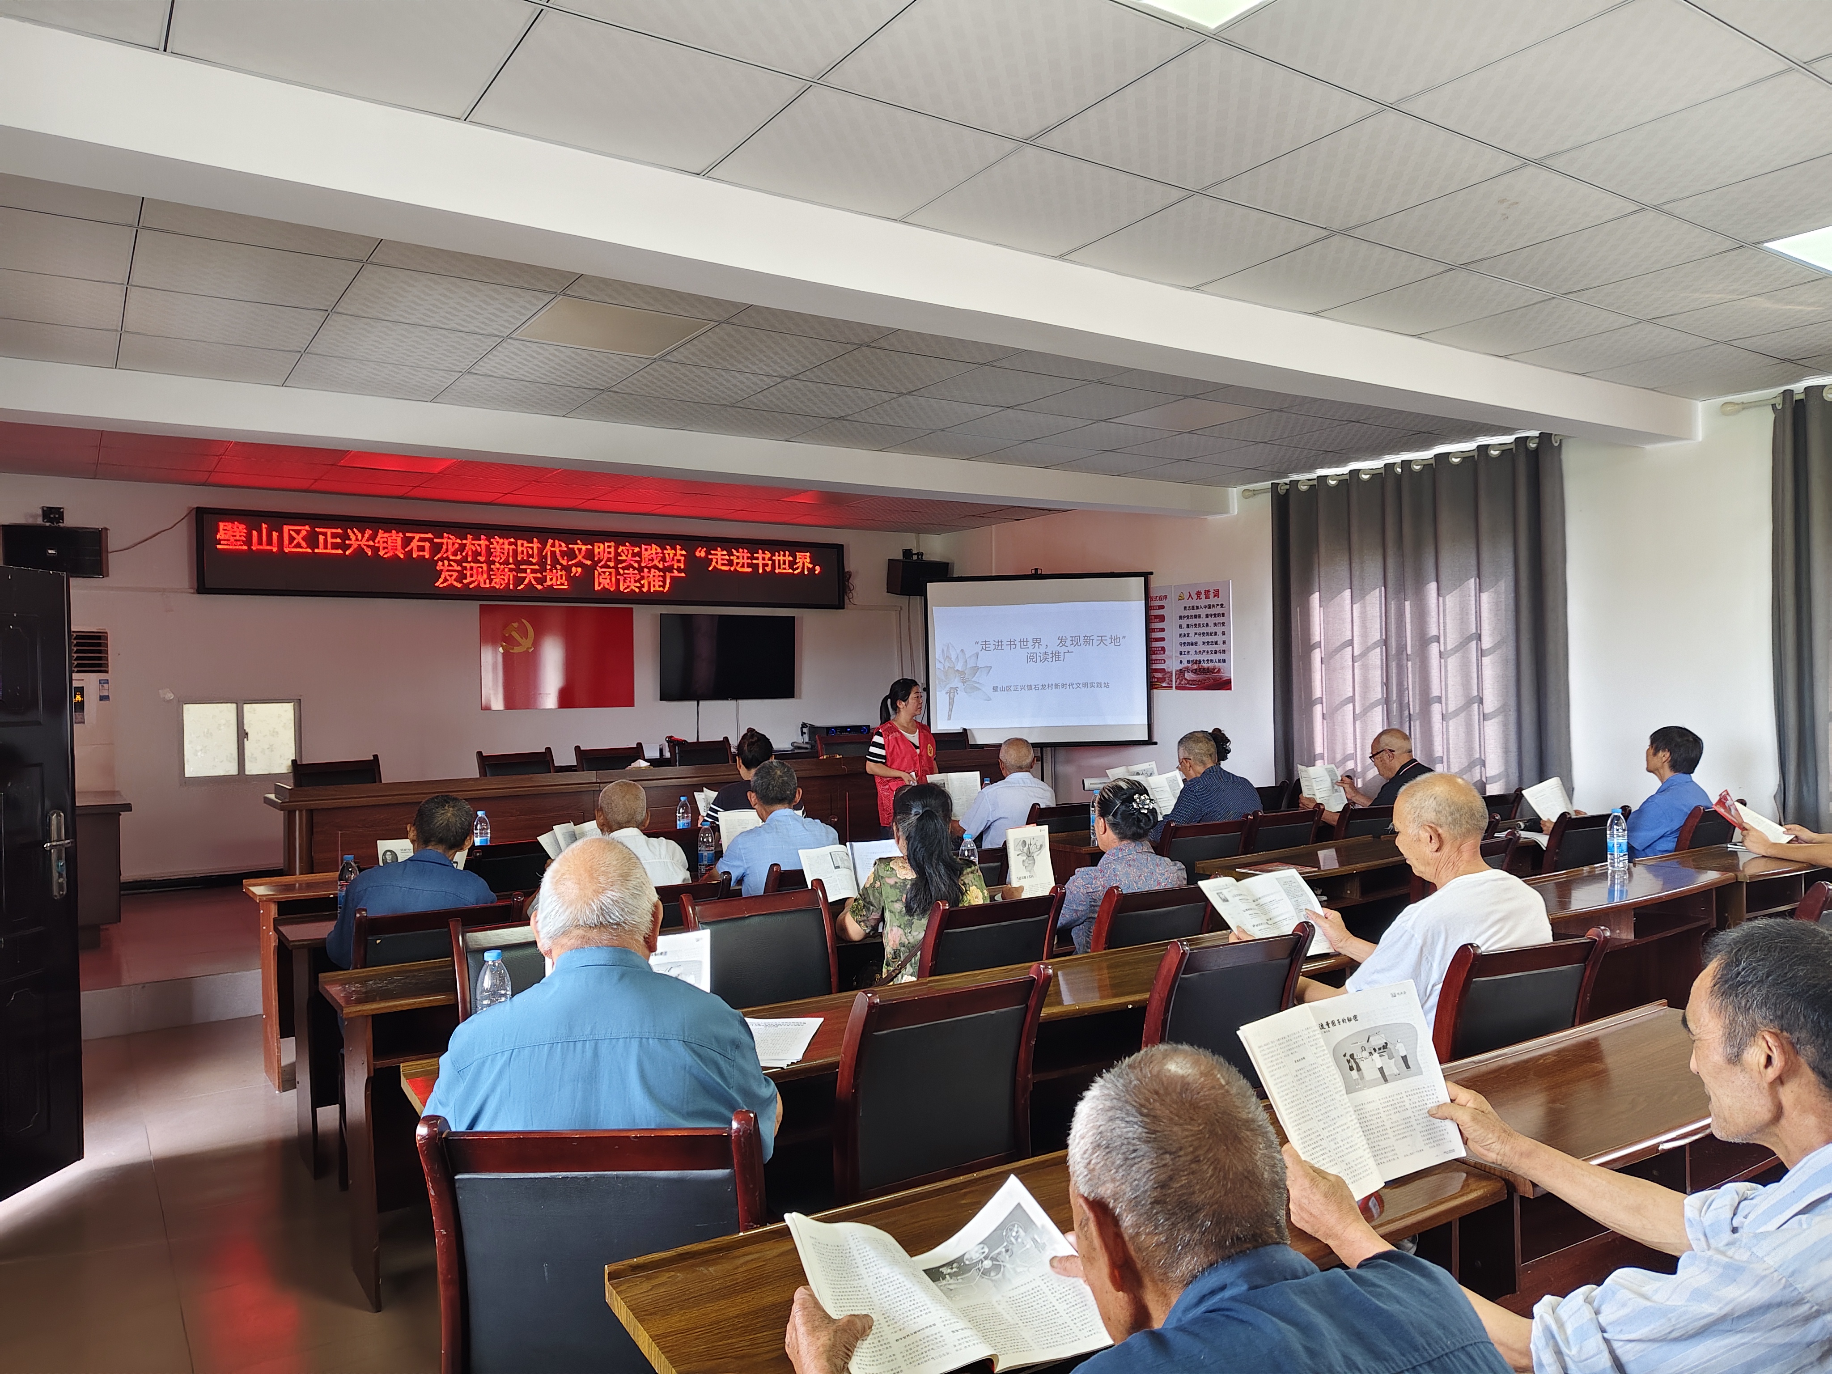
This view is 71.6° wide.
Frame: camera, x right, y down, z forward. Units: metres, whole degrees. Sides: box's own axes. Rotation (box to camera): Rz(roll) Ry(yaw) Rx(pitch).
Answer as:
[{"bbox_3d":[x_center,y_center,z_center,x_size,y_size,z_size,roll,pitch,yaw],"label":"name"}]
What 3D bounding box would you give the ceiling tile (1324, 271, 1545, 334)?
[{"bbox_3d":[1.887,-1.391,4.613,0.609,0.015,0.596,-1,0,-34],"label":"ceiling tile"}]

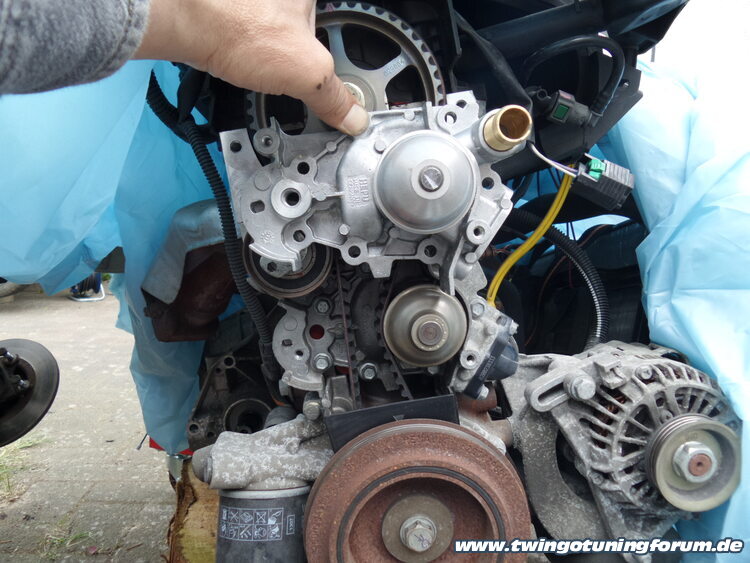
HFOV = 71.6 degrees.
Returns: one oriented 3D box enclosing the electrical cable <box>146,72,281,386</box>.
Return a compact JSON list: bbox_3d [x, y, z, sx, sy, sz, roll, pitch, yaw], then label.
[{"bbox_3d":[-0.140,-0.045,0.450,0.116,0.270,0.090,0,6,0],"label":"electrical cable"}]

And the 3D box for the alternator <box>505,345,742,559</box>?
[{"bbox_3d":[0.188,0.130,0.415,0.165,0.155,0.155,0,6,0],"label":"alternator"}]

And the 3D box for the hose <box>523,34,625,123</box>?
[{"bbox_3d":[0.183,-0.187,0.480,0.094,0.081,0.050,0,6,0],"label":"hose"}]

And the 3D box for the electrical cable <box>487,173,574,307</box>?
[{"bbox_3d":[0.123,-0.033,0.410,0.069,0.106,0.045,0,6,0],"label":"electrical cable"}]

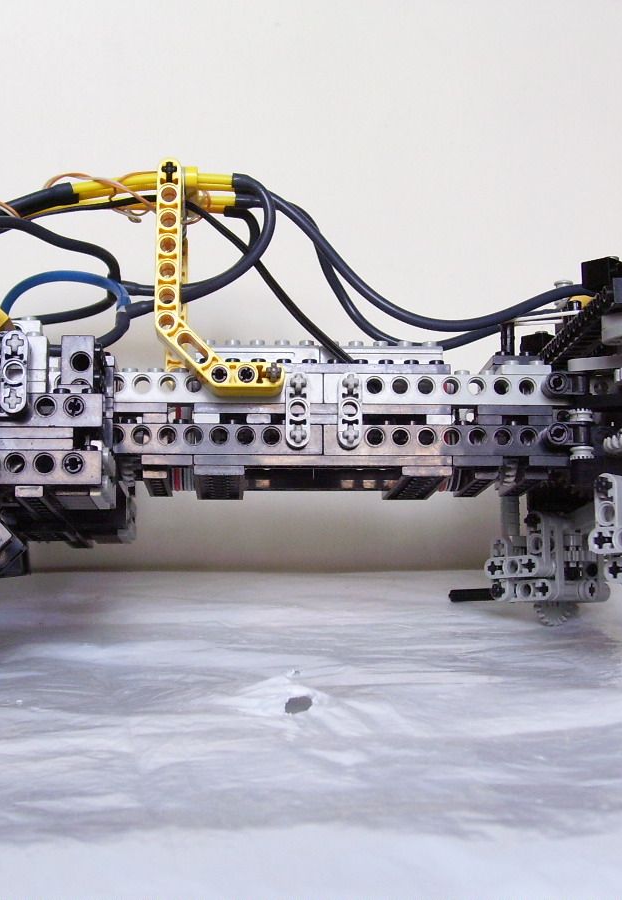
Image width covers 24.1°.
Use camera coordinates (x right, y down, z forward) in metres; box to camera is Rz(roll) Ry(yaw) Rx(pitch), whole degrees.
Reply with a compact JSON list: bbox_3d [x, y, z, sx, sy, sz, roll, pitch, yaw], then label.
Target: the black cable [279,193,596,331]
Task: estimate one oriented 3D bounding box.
[{"bbox_3d":[0.040,-0.062,0.485,0.108,0.047,0.025,0,1,0],"label":"black cable"}]

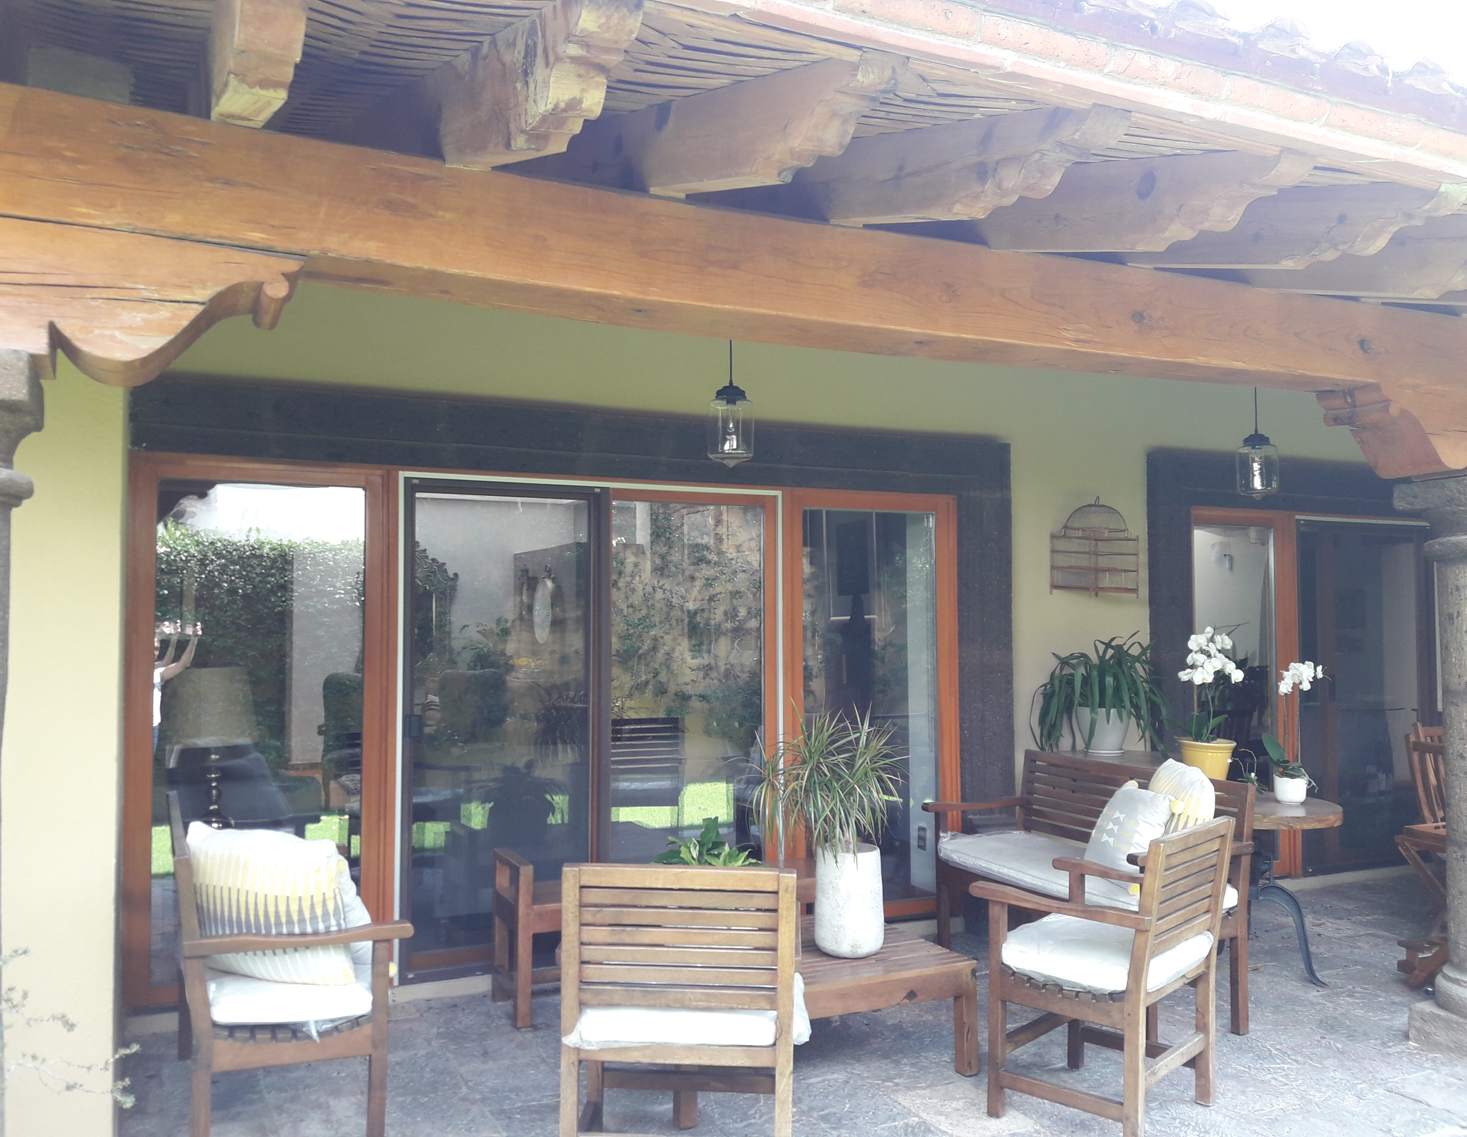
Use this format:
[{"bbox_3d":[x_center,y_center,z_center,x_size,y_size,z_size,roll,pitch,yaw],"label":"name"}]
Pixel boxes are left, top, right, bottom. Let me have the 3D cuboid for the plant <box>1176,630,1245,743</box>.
[{"bbox_3d":[2.202,0.537,5.643,0.311,0.534,0.280,-1,-3,21],"label":"plant"}]

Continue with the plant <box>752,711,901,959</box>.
[{"bbox_3d":[0.330,0.937,4.409,0.512,0.828,0.475,0,-2,4],"label":"plant"}]

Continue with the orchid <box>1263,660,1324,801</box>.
[{"bbox_3d":[2.563,0.748,5.625,0.254,0.628,0.196,-1,-3,24],"label":"orchid"}]

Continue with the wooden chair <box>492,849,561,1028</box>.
[{"bbox_3d":[-0.207,1.453,5.119,1.536,0.607,0.430,1,-3,-24],"label":"wooden chair"}]

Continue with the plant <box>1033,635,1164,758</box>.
[{"bbox_3d":[1.774,0.606,5.967,0.609,0.571,0.565,-1,-3,16],"label":"plant"}]

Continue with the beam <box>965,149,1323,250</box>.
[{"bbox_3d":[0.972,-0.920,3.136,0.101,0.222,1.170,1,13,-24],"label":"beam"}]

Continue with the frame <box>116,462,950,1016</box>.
[{"bbox_3d":[-0.573,0.652,5.412,3.782,2.100,0.130,1,-3,-26],"label":"frame"}]

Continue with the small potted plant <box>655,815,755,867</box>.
[{"bbox_3d":[-0.091,1.092,4.188,0.400,0.484,0.362,1,-3,-24],"label":"small potted plant"}]

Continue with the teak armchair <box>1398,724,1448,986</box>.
[{"bbox_3d":[3.302,1.253,5.253,0.620,1.039,0.589,1,-3,-26],"label":"teak armchair"}]

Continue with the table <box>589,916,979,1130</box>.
[{"bbox_3d":[0.164,1.533,4.312,1.105,0.370,0.823,1,-3,-24],"label":"table"}]

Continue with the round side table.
[{"bbox_3d":[2.299,1.426,5.550,0.837,0.721,0.837,0,-2,0],"label":"round side table"}]

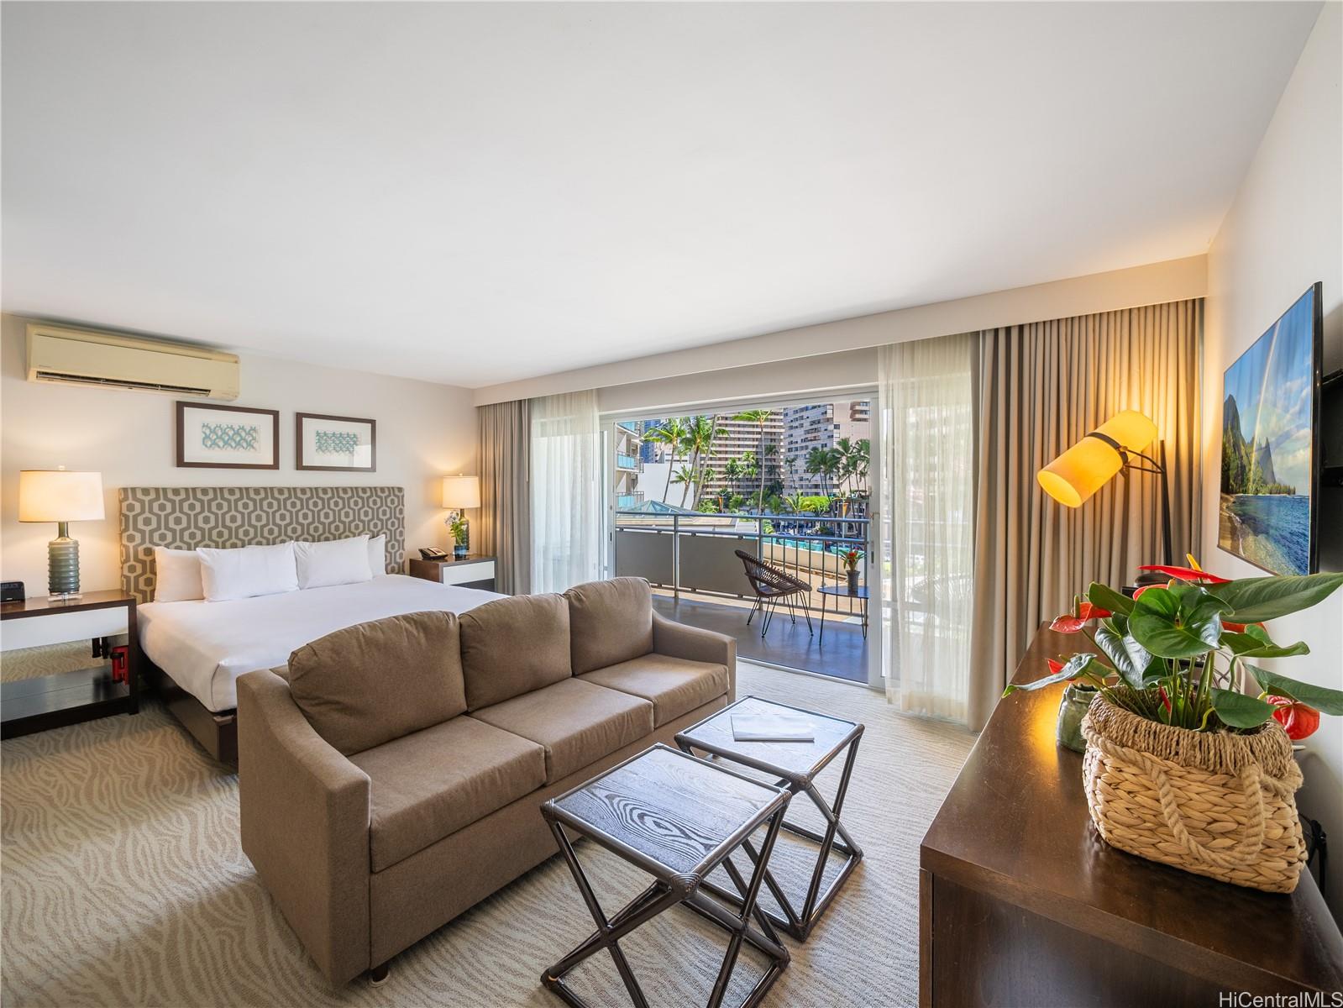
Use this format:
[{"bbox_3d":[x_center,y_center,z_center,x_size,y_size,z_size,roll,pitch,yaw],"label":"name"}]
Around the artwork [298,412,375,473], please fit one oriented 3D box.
[{"bbox_3d":[-3.053,-0.555,4.992,0.030,0.494,0.660,2,3,39],"label":"artwork"}]

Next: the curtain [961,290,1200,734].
[{"bbox_3d":[2.199,0.187,2.991,0.966,2.499,0.186,2,3,39],"label":"curtain"}]

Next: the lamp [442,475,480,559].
[{"bbox_3d":[-2.148,0.126,5.559,0.364,0.851,0.364,1,2,39],"label":"lamp"}]

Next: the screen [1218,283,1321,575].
[{"bbox_3d":[1.365,-0.124,1.245,0.045,0.511,0.930,2,3,39],"label":"screen"}]

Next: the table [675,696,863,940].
[{"bbox_3d":[0.411,1.200,2.242,0.574,0.553,0.566,2,3,39],"label":"table"}]

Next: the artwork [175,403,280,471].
[{"bbox_3d":[-3.458,-0.521,4.275,0.030,0.489,0.643,1,2,39],"label":"artwork"}]

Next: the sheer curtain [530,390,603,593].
[{"bbox_3d":[-1.090,0.068,5.455,1.059,2.477,0.100,1,1,36],"label":"sheer curtain"}]

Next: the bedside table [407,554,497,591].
[{"bbox_3d":[-2.199,0.940,5.485,0.504,0.775,0.619,1,2,39],"label":"bedside table"}]

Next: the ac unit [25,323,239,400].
[{"bbox_3d":[-3.797,-0.981,3.894,0.217,0.326,1.057,2,3,39],"label":"ac unit"}]

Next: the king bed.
[{"bbox_3d":[-2.546,0.635,4.069,2.046,1.497,2.015,2,3,39],"label":"king bed"}]

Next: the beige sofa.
[{"bbox_3d":[-0.629,0.928,2.522,0.922,0.922,2.002,1,2,40],"label":"beige sofa"}]

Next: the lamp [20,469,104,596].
[{"bbox_3d":[-3.849,0.188,3.445,0.364,0.857,0.364,1,2,39],"label":"lamp"}]

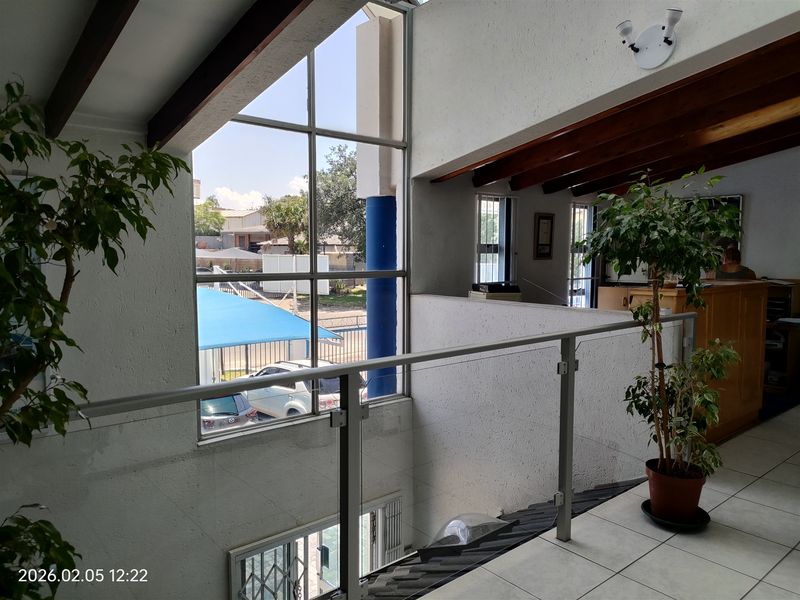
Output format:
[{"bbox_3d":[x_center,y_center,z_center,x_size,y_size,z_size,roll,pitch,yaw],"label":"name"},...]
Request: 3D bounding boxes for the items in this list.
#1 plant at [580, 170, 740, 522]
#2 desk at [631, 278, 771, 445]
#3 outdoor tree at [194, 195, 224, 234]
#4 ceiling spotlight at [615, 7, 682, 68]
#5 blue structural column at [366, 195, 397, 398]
[{"bbox_3d":[1.406,0.248,3.119,0.830,1.840,0.760,2,5,24],"label":"plant"},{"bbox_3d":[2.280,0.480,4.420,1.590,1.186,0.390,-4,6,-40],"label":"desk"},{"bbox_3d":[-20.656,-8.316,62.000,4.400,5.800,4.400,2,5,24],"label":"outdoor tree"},{"bbox_3d":[1.492,-1.545,3.456,0.170,0.270,0.370,-4,6,-40],"label":"ceiling spotlight"},{"bbox_3d":[-0.174,1.349,5.875,0.300,4.800,0.300,0,5,0],"label":"blue structural column"}]

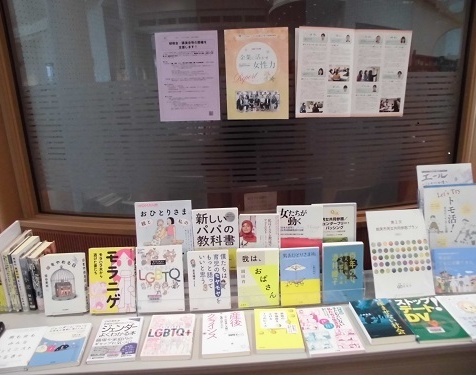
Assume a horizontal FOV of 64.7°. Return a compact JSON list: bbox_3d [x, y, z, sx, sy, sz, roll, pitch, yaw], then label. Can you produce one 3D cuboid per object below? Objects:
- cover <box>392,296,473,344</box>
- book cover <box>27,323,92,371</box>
[{"bbox_3d":[0.572,0.397,1.139,0.149,0.010,0.206,-2,16,-1],"label":"cover"},{"bbox_3d":[-0.495,0.447,1.062,0.130,0.012,0.172,-4,16,-8],"label":"book cover"}]

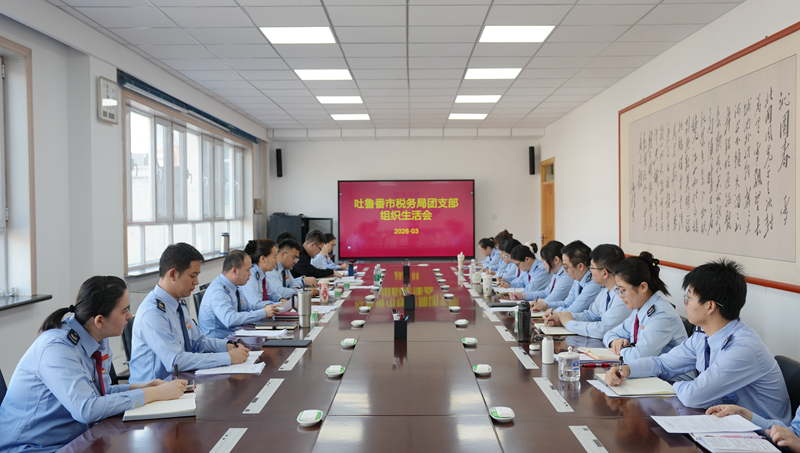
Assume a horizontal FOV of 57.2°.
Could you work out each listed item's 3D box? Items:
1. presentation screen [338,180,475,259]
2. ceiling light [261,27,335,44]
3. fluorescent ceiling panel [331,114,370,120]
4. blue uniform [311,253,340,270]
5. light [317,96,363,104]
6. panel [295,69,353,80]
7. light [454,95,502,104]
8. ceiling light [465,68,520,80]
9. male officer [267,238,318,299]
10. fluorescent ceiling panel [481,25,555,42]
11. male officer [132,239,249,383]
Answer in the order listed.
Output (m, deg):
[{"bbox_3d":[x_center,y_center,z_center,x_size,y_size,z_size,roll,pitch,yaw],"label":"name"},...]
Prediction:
[{"bbox_3d":[0.124,-0.119,13.350,2.470,1.440,0.100,0,1,1],"label":"presentation screen"},{"bbox_3d":[-0.832,-1.619,6.160,0.590,0.050,0.580,0,1,1],"label":"ceiling light"},{"bbox_3d":[-0.753,-1.715,11.404,0.590,0.050,0.580,0,1,1],"label":"fluorescent ceiling panel"},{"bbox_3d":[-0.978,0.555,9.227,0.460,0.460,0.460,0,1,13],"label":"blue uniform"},{"bbox_3d":[-0.784,-1.693,9.688,0.590,0.050,0.590,0,1,1],"label":"light"},{"bbox_3d":[-0.806,-1.651,7.908,0.590,0.050,0.580,0,1,1],"label":"panel"},{"bbox_3d":[1.016,-1.696,9.662,0.590,0.050,0.590,0,1,1],"label":"light"},{"bbox_3d":[0.994,-1.656,7.881,0.590,0.050,0.580,0,1,1],"label":"ceiling light"},{"bbox_3d":[-0.965,0.718,6.412,0.660,1.235,0.530,0,1,11],"label":"male officer"},{"bbox_3d":[0.964,-1.620,6.112,0.590,0.050,0.590,0,1,1],"label":"fluorescent ceiling panel"},{"bbox_3d":[-0.999,0.740,3.411,0.660,1.320,0.530,0,1,3],"label":"male officer"}]

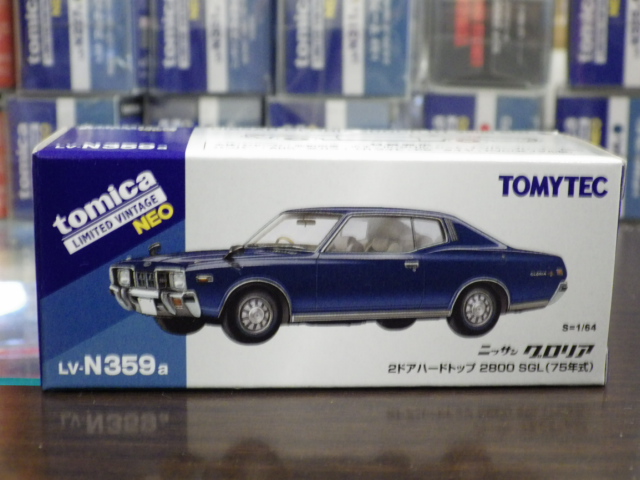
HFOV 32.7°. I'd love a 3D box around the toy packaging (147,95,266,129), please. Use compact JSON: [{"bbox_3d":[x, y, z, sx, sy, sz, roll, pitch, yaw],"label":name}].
[{"bbox_3d":[-0.040,-0.039,0.431,0.043,0.043,0.104,0,11,0],"label":"toy packaging"}]

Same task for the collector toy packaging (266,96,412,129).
[{"bbox_3d":[0.004,-0.038,0.422,0.043,0.043,0.104,0,11,0],"label":"collector toy packaging"}]

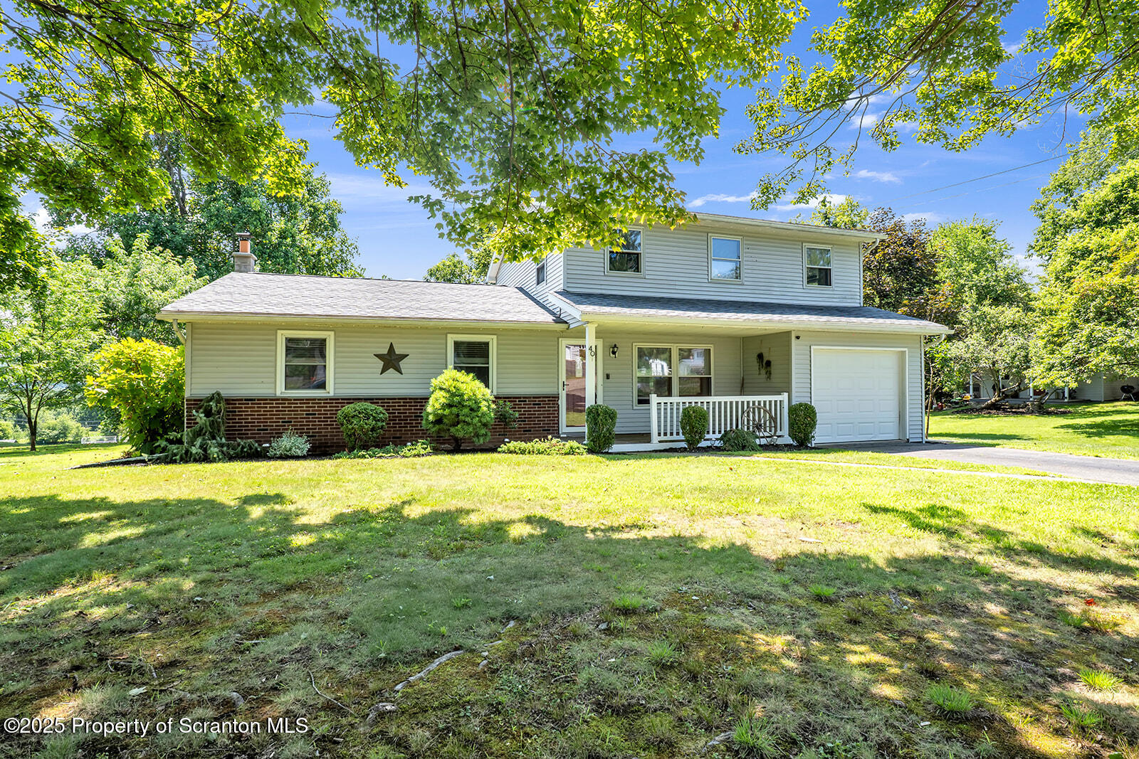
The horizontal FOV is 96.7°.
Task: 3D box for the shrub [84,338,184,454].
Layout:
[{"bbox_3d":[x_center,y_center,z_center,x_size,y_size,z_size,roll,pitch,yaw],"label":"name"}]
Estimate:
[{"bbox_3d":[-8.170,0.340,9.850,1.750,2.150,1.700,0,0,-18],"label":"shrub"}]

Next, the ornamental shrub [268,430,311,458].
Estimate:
[{"bbox_3d":[-4.980,1.140,9.000,0.700,0.520,0.660,0,0,-18],"label":"ornamental shrub"}]

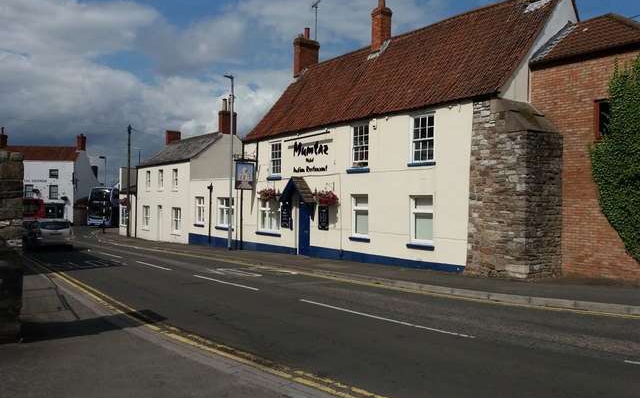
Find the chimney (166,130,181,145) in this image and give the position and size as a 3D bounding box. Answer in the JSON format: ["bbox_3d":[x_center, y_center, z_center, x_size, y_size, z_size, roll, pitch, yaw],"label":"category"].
[{"bbox_3d":[-11.057,-4.556,39.136,1.000,1.140,0.460,1,0,-38],"label":"chimney"}]

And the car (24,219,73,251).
[{"bbox_3d":[-15.043,1.885,28.739,1.770,1.620,4.350,1,0,-36],"label":"car"}]

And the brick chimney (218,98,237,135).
[{"bbox_3d":[-5.731,-5.170,32.230,1.080,2.440,0.580,1,0,-38],"label":"brick chimney"}]

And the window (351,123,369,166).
[{"bbox_3d":[1.395,-1.821,17.884,0.120,1.481,0.940,1,0,-35],"label":"window"}]

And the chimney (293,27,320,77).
[{"bbox_3d":[-0.678,-7.363,26.212,1.270,2.620,0.600,1,0,-35],"label":"chimney"}]

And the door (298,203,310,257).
[{"bbox_3d":[-0.592,1.226,20.641,0.080,2.053,0.860,1,0,-35],"label":"door"}]

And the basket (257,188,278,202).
[{"bbox_3d":[-2.269,-0.181,22.289,0.760,0.570,0.840,1,0,-35],"label":"basket"}]

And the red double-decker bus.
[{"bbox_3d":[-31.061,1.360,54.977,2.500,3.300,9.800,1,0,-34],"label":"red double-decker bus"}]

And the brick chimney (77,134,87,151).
[{"bbox_3d":[-28.158,-6.666,61.300,0.800,1.950,0.850,1,0,-2],"label":"brick chimney"}]

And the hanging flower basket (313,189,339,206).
[{"bbox_3d":[0.271,-0.025,18.723,0.760,0.580,0.820,1,0,-35],"label":"hanging flower basket"}]

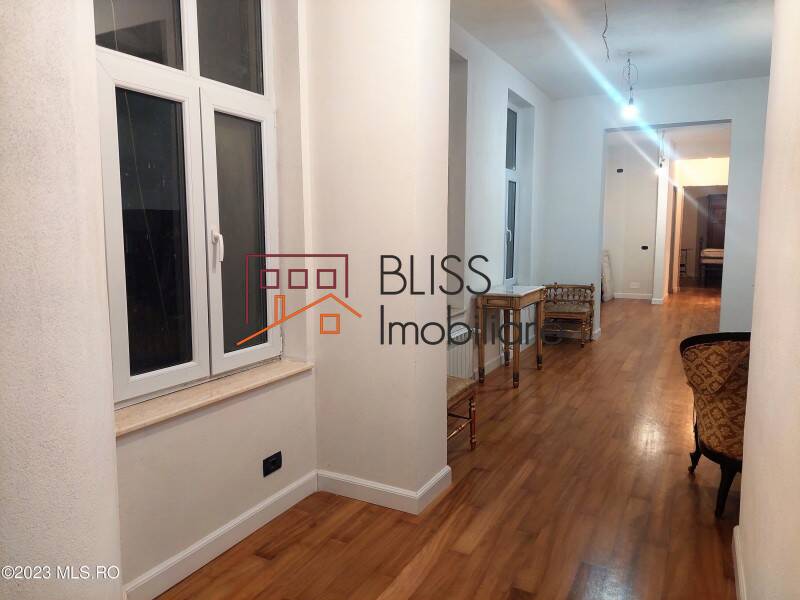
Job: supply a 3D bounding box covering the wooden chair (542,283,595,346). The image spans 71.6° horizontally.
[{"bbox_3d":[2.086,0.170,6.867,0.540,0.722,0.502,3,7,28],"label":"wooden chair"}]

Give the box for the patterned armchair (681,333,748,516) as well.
[{"bbox_3d":[1.694,0.548,2.578,0.670,0.875,0.650,2,7,18],"label":"patterned armchair"}]

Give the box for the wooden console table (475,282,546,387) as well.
[{"bbox_3d":[1.040,0.315,5.131,0.395,0.799,0.885,3,7,28],"label":"wooden console table"}]

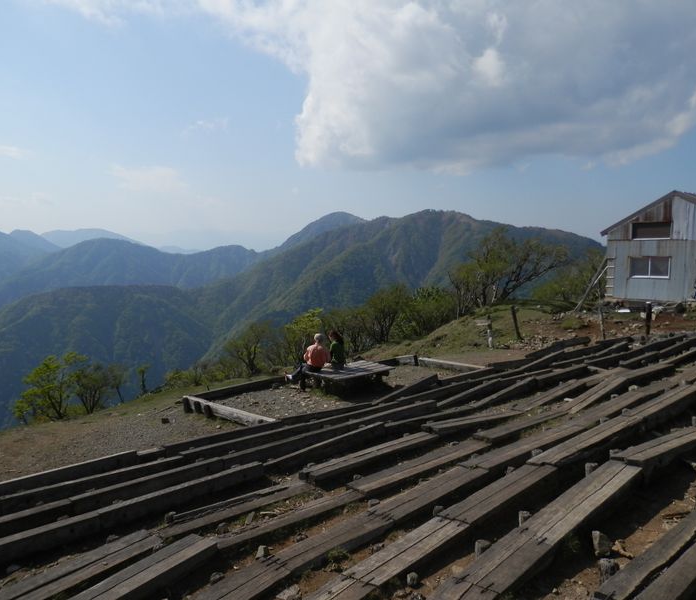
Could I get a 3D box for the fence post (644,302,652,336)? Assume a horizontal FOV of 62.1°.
[{"bbox_3d":[8.223,0.537,15.800,0.140,0.926,0.140,0,6,0],"label":"fence post"}]

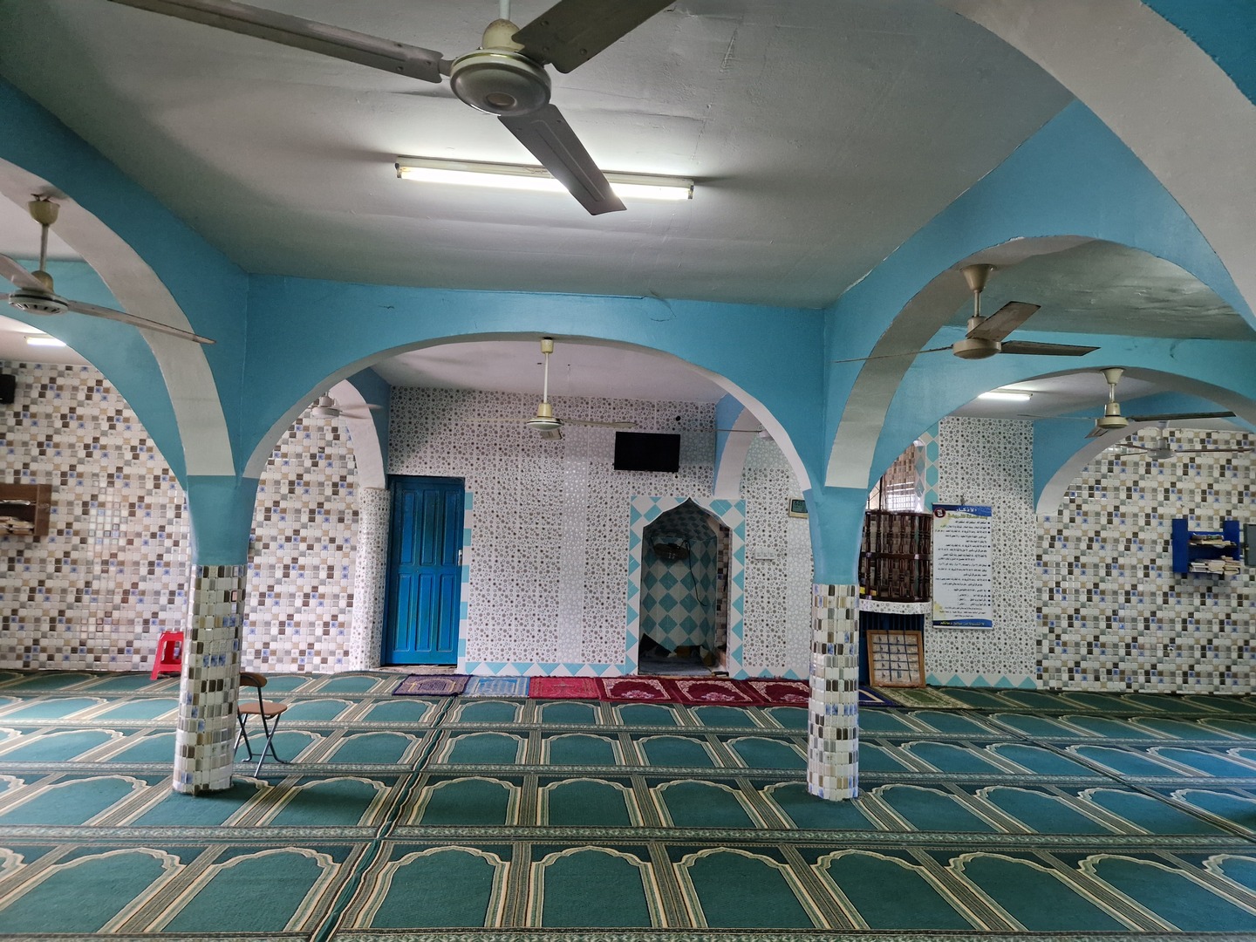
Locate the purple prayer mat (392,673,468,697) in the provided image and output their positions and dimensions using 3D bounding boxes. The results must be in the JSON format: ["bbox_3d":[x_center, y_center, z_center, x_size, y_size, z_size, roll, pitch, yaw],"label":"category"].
[{"bbox_3d":[-1.917,2.128,8.284,0.620,0.016,1.040,2,-4,-4],"label":"purple prayer mat"}]

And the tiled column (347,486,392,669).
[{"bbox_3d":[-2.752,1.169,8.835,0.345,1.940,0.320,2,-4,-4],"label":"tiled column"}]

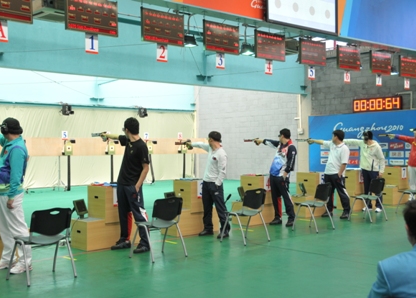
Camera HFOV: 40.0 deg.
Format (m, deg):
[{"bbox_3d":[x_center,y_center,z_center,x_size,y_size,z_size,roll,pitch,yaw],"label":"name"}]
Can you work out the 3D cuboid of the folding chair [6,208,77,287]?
[{"bbox_3d":[-1.841,1.038,6.347,0.520,0.800,0.570,-1,0,45],"label":"folding chair"}]

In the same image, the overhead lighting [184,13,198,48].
[{"bbox_3d":[-0.276,-1.929,9.389,0.220,0.530,0.180,-1,0,-42],"label":"overhead lighting"}]

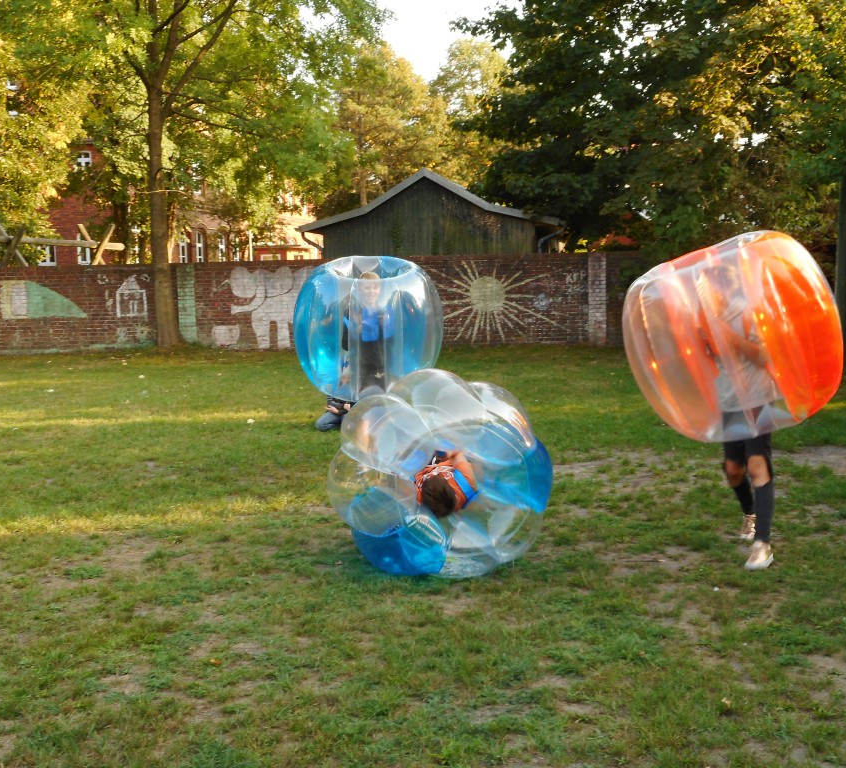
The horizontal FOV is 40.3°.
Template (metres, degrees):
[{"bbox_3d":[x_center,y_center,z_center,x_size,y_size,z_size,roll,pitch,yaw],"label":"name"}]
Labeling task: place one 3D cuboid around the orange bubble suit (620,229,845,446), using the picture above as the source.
[{"bbox_3d":[1.787,-0.261,6.620,1.190,1.040,1.190,-15,7,26],"label":"orange bubble suit"}]

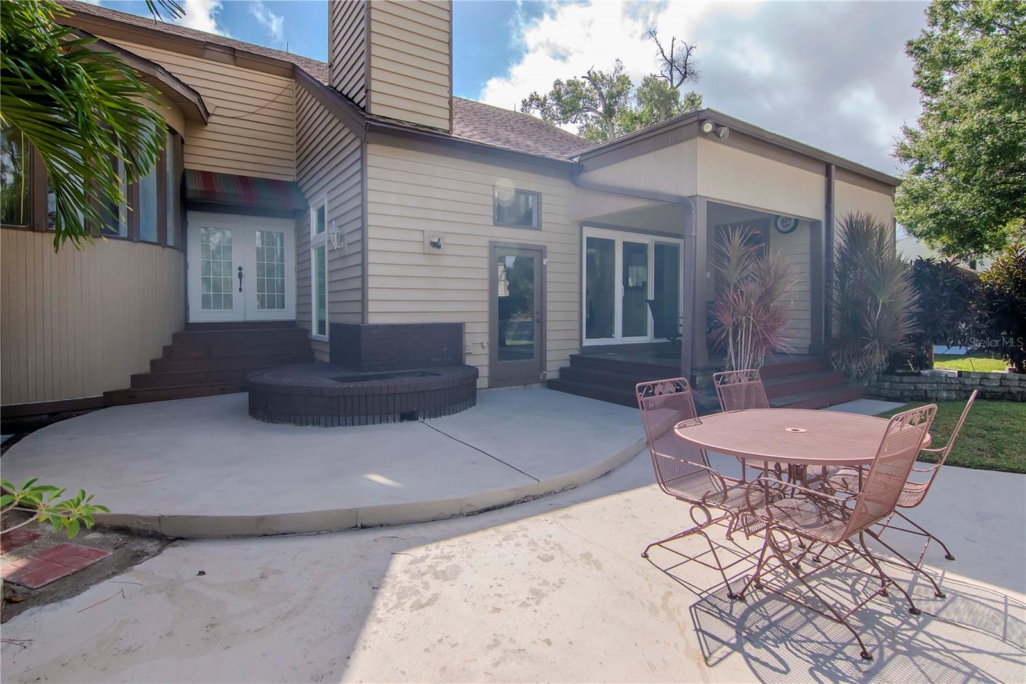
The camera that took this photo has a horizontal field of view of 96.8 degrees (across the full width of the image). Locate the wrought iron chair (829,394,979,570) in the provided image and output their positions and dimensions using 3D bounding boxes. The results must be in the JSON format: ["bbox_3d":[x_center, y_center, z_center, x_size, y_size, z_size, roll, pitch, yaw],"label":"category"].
[{"bbox_3d":[2.011,0.691,2.410,0.580,0.940,0.640,-4,5,-42],"label":"wrought iron chair"}]

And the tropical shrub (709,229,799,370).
[{"bbox_3d":[2.830,-0.380,5.316,0.980,1.920,0.950,2,4,28],"label":"tropical shrub"}]

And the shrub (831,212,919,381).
[{"bbox_3d":[5.500,-0.690,6.950,1.200,2.480,1.150,3,5,38],"label":"shrub"}]

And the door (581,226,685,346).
[{"bbox_3d":[2.350,-1.020,8.650,2.450,2.080,0.140,-3,5,-32],"label":"door"}]

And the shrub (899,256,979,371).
[{"bbox_3d":[7.200,-0.494,7.700,1.300,1.850,1.200,3,5,43],"label":"shrub"}]

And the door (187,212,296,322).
[{"bbox_3d":[-5.220,-1.436,8.880,1.820,2.060,0.120,-3,5,-32],"label":"door"}]

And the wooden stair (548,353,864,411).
[{"bbox_3d":[2.669,0.476,7.049,3.700,0.500,3.400,-3,5,-32],"label":"wooden stair"}]

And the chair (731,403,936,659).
[{"bbox_3d":[1.438,0.721,2.039,0.580,0.940,0.640,-3,5,-32],"label":"chair"}]

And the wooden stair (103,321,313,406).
[{"bbox_3d":[-4.843,0.191,7.581,2.650,1.000,2.200,-3,5,-32],"label":"wooden stair"}]

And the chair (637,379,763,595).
[{"bbox_3d":[1.046,0.700,2.437,0.580,0.940,0.640,-3,5,-37],"label":"chair"}]

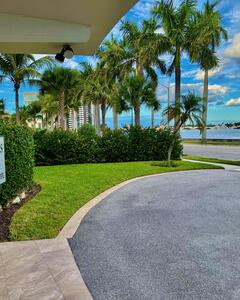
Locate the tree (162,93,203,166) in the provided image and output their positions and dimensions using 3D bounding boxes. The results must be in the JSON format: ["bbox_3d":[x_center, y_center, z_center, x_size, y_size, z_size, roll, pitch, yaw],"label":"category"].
[{"bbox_3d":[2.791,-0.892,12.155,1.846,3.213,1.754,0,5,0],"label":"tree"}]

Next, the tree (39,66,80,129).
[{"bbox_3d":[-5.103,-3.637,23.784,3.722,6.904,3.722,0,5,0],"label":"tree"}]

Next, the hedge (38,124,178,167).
[{"bbox_3d":[-0.755,-0.270,13.719,7.849,1.720,1.300,-1,5,-15],"label":"hedge"}]

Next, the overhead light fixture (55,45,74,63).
[{"bbox_3d":[-0.664,-1.154,3.317,0.240,0.200,0.180,-1,5,-14],"label":"overhead light fixture"}]

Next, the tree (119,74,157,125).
[{"bbox_3d":[1.503,-3.305,23.811,3.289,6.238,3.289,0,5,0],"label":"tree"}]

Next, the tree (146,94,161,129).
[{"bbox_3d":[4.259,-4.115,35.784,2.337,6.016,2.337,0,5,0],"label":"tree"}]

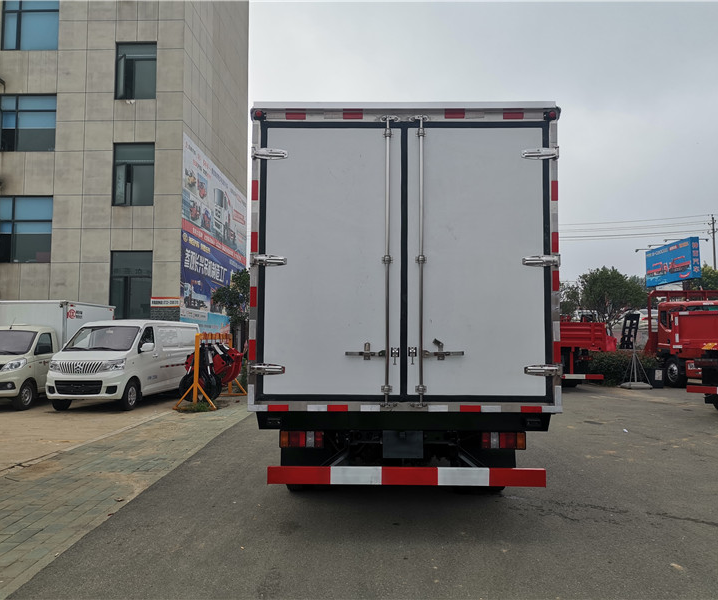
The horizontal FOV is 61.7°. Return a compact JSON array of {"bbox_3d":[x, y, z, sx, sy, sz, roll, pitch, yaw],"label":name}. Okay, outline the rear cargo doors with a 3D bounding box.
[{"bbox_3d":[0.334,-0.304,4.504,2.160,2.130,0.120,0,-4,1],"label":"rear cargo doors"}]

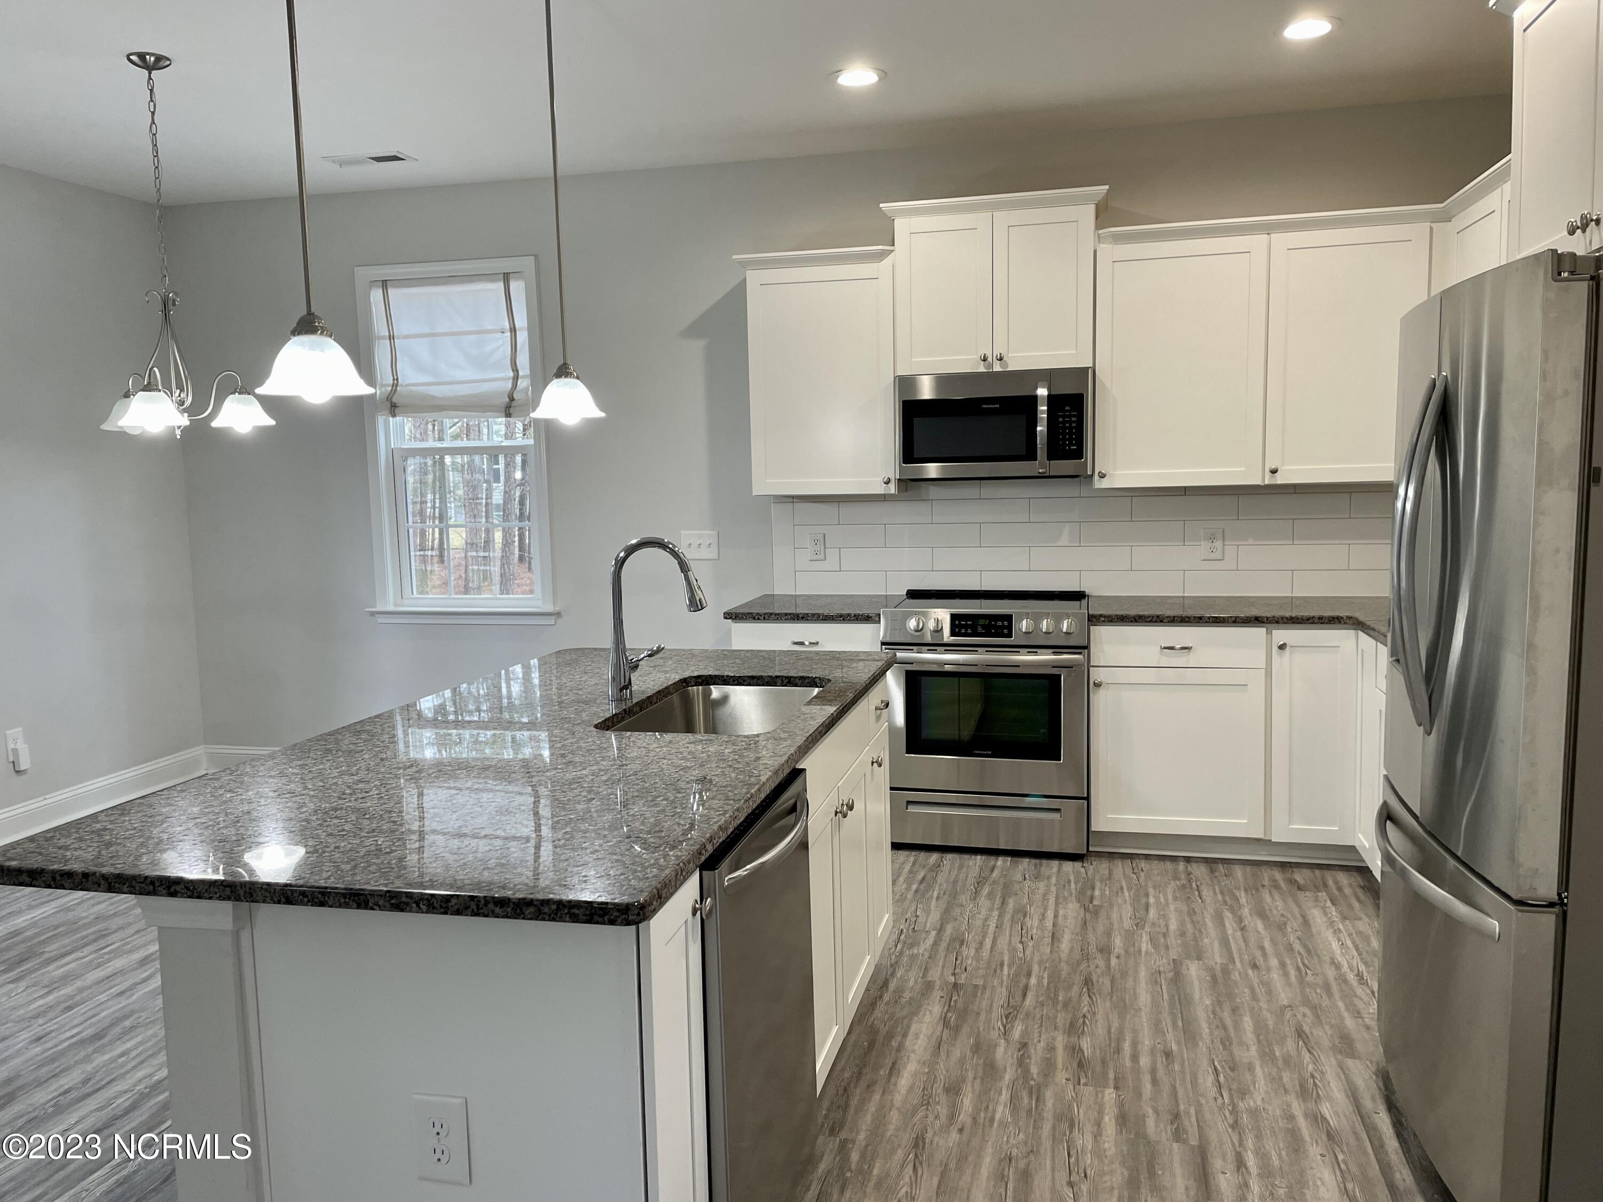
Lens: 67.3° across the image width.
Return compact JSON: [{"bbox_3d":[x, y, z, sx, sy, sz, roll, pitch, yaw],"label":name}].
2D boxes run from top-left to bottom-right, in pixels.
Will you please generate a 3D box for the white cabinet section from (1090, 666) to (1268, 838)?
[{"bbox_3d":[1.427,0.518,4.621,0.604,0.614,0.522,0,7,14],"label":"white cabinet section"}]

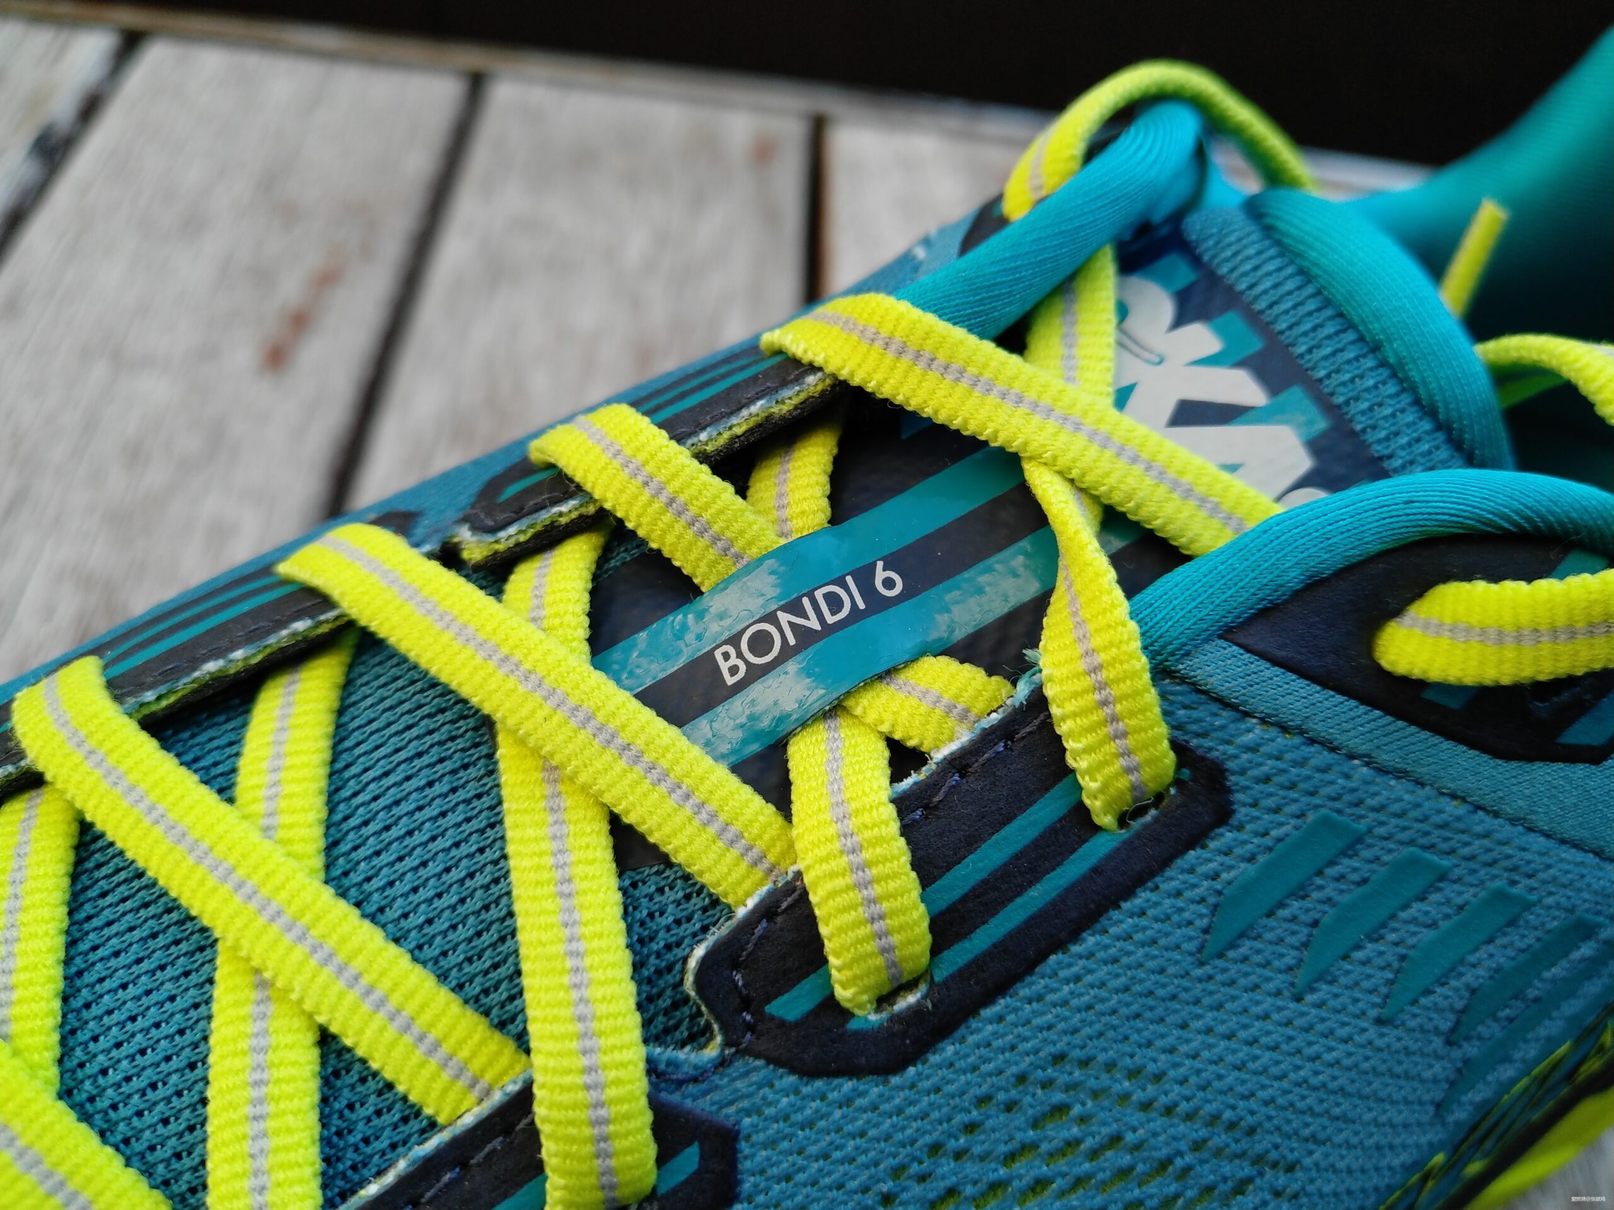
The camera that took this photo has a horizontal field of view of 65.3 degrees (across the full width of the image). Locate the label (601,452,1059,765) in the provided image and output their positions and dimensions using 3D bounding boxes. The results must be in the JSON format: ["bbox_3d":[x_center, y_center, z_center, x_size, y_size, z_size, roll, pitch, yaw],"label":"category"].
[{"bbox_3d":[0.002,0.000,0.102,0.039,0.003,0.015,-29,66,-11],"label":"label"}]

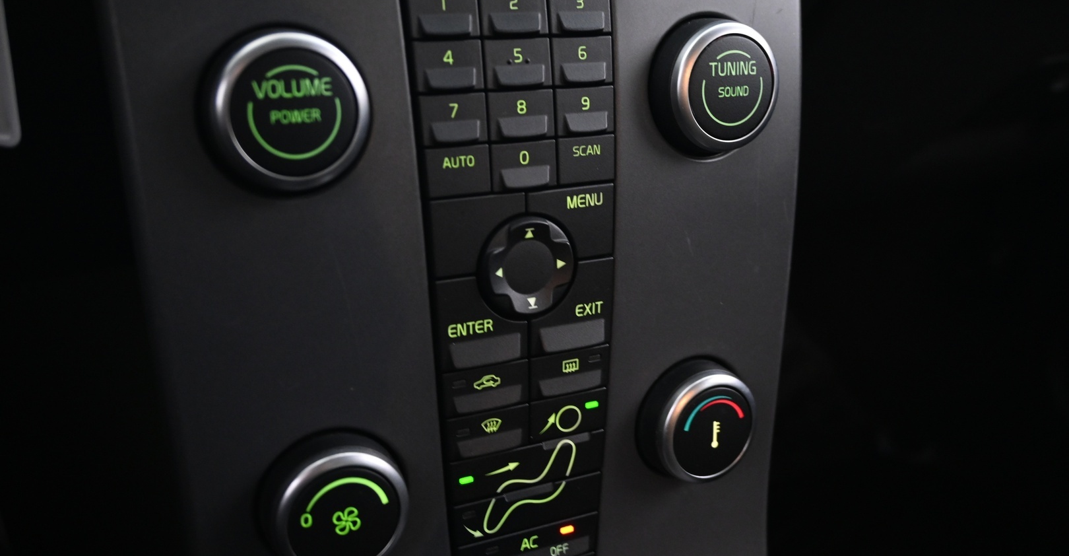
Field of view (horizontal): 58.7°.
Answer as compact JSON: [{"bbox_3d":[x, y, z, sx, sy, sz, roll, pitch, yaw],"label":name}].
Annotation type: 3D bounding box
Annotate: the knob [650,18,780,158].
[{"bbox_3d":[0.056,-0.057,0.286,0.041,0.041,0.014,-8,14,-24],"label":"knob"}]

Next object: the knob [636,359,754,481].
[{"bbox_3d":[0.055,0.048,0.312,0.041,0.041,0.014,-8,16,-24],"label":"knob"}]

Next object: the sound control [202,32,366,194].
[{"bbox_3d":[-0.060,-0.041,0.234,0.041,0.041,0.014,-8,14,-24],"label":"sound control"}]

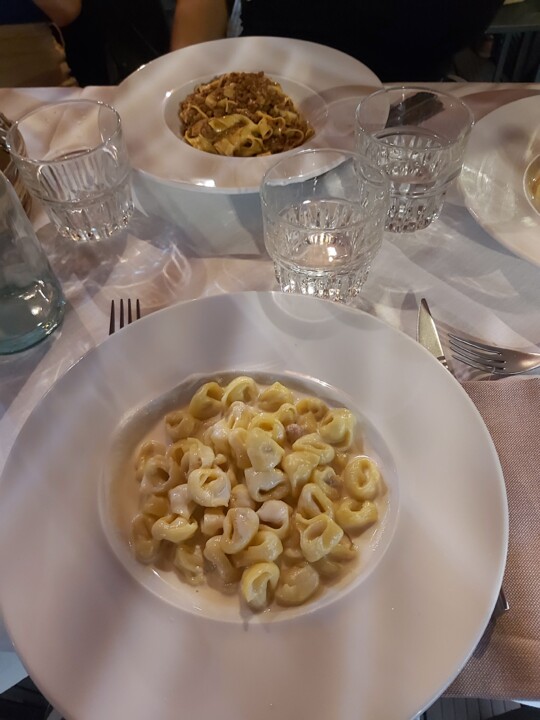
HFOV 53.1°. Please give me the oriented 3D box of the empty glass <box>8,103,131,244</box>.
[{"bbox_3d":[-0.163,-0.159,0.464,0.088,0.083,0.088,-4,54,0],"label":"empty glass"}]

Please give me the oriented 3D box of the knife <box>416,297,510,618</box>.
[{"bbox_3d":[0.119,0.043,0.345,0.021,0.012,0.217,-2,54,1],"label":"knife"}]

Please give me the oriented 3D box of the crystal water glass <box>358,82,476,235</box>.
[{"bbox_3d":[0.113,-0.164,0.452,0.088,0.083,0.088,-4,54,0],"label":"crystal water glass"}]

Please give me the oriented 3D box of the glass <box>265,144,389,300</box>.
[{"bbox_3d":[0.038,-0.095,0.406,0.088,0.083,0.088,-4,54,0],"label":"glass"}]

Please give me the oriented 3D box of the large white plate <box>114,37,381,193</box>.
[{"bbox_3d":[-0.024,-0.231,0.532,0.269,0.043,0.269,-2,54,2],"label":"large white plate"}]

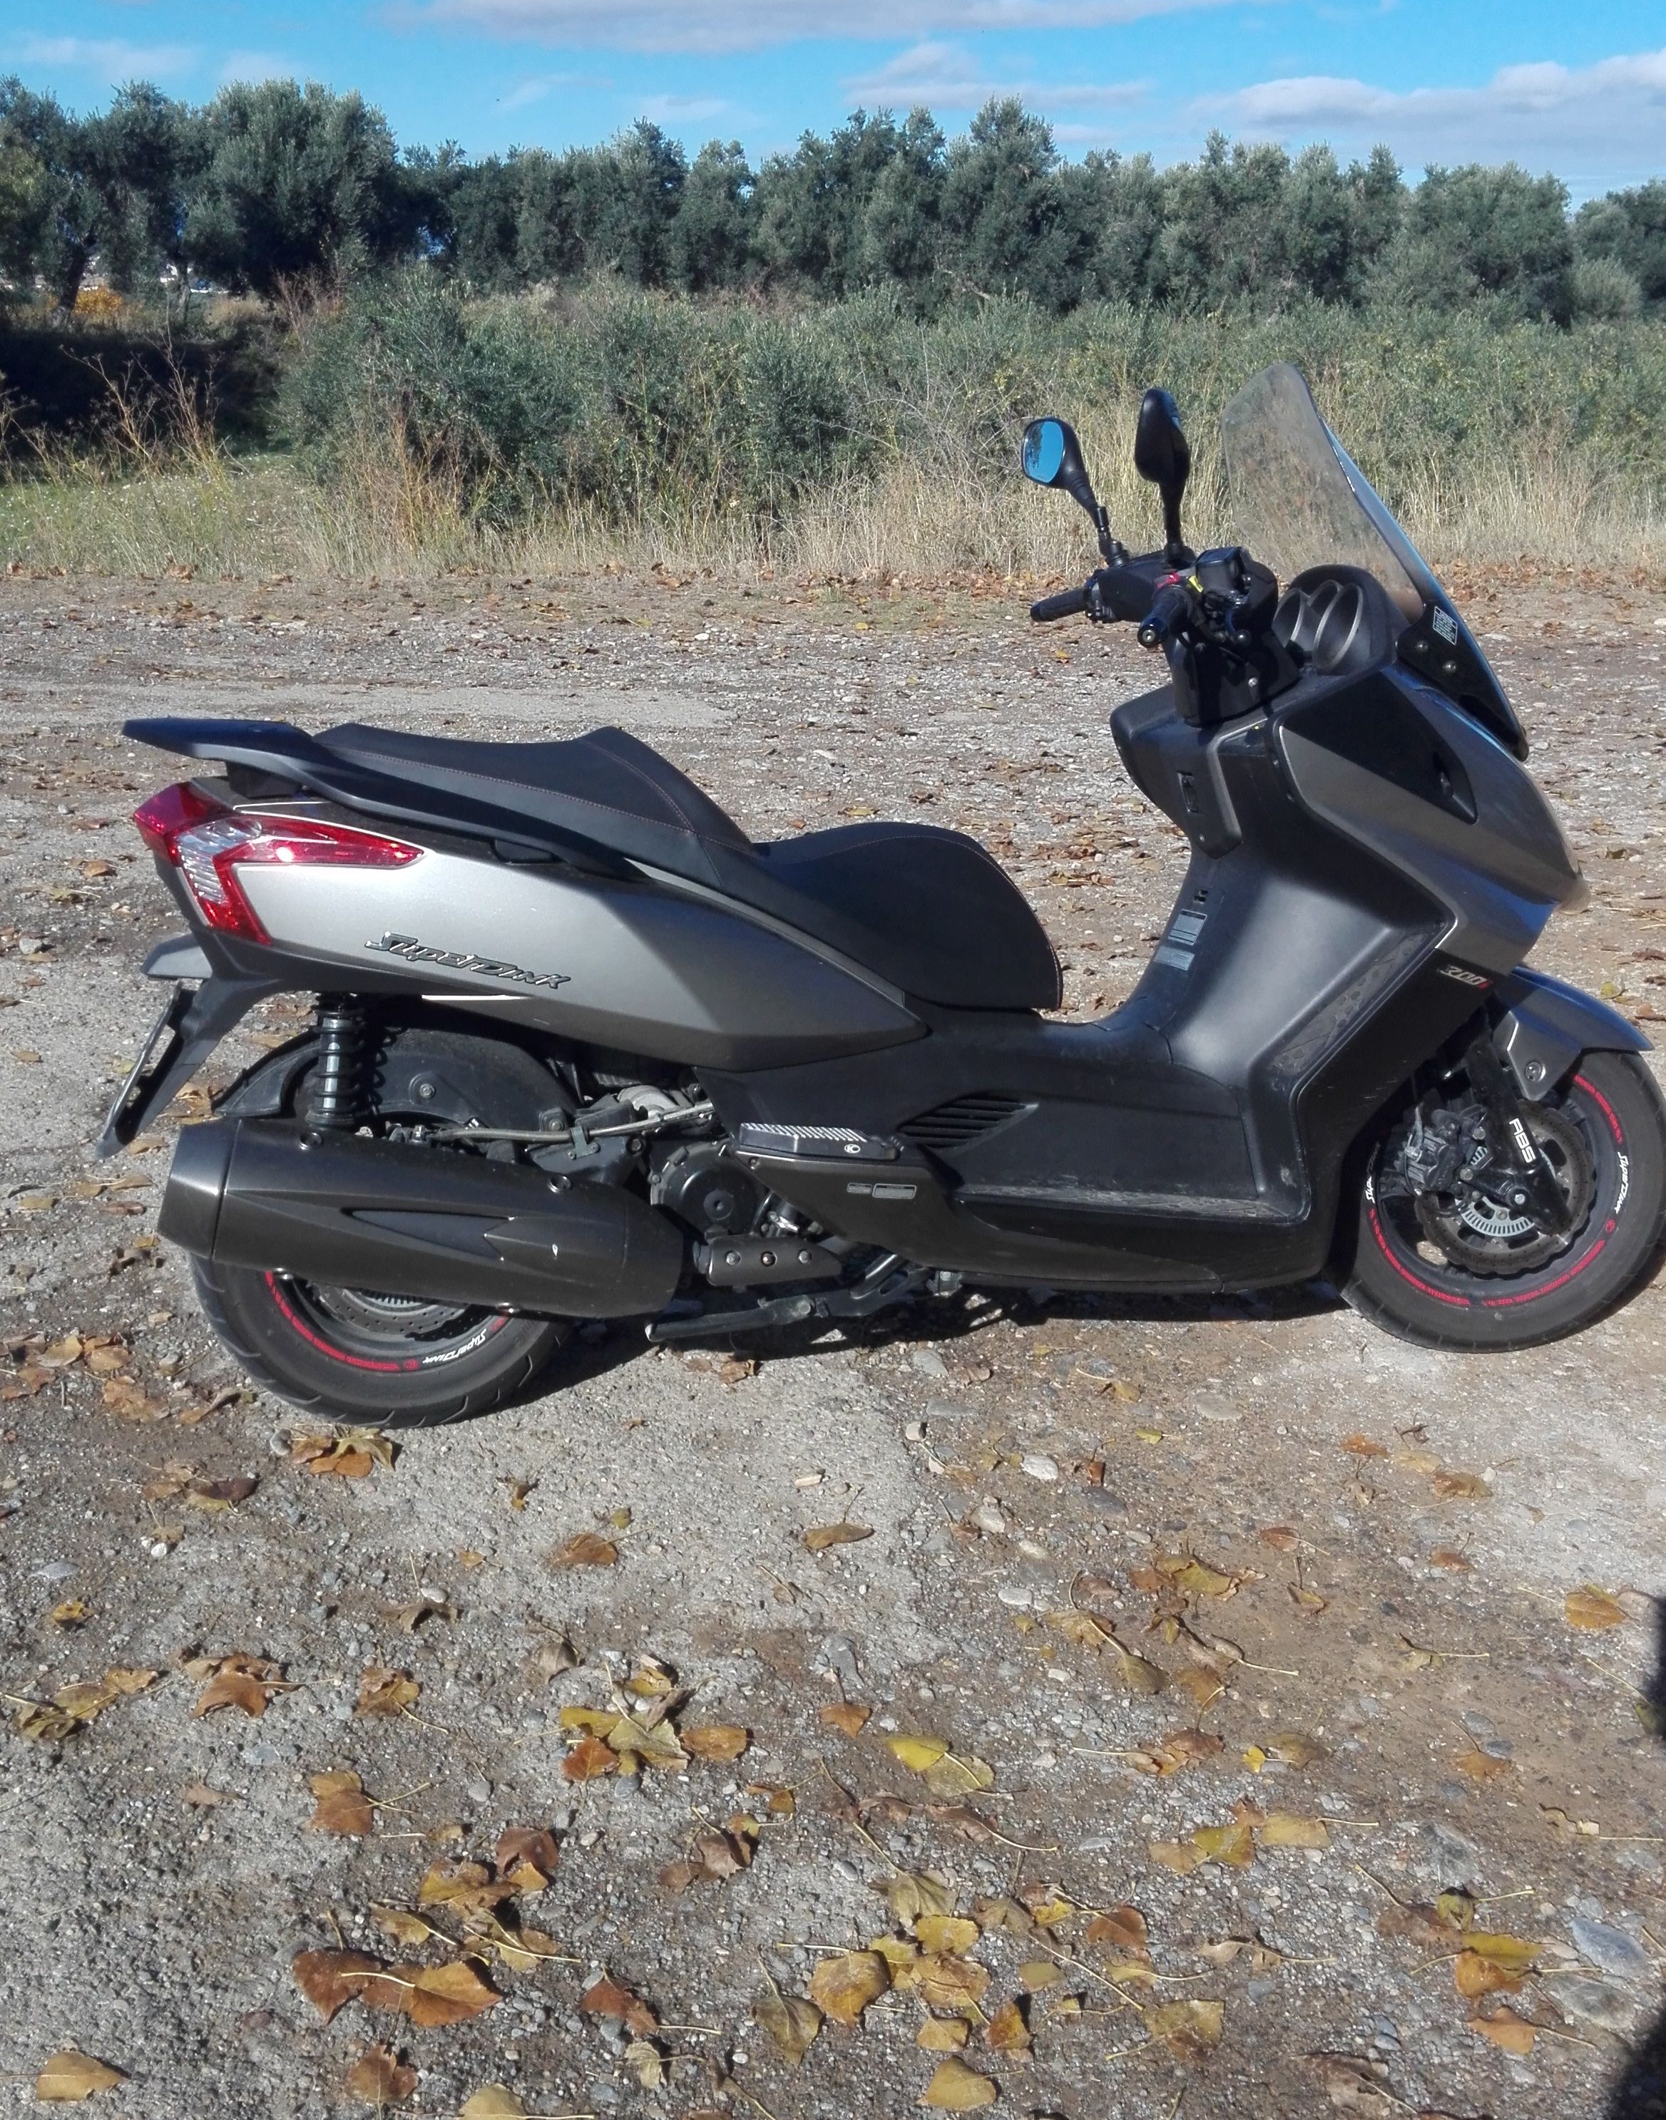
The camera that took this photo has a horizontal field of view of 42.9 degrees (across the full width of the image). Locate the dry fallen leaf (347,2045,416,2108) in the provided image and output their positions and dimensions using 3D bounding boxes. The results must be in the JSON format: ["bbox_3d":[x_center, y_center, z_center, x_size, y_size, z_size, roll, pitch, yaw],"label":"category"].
[{"bbox_3d":[-0.383,0.867,1.807,0.058,0.015,0.049,10,22,25],"label":"dry fallen leaf"}]

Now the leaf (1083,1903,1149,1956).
[{"bbox_3d":[0.265,0.808,1.977,0.057,0.014,0.051,4,20,9],"label":"leaf"}]

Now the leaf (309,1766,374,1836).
[{"bbox_3d":[-0.490,0.742,2.115,0.058,0.015,0.089,-4,21,-11],"label":"leaf"}]

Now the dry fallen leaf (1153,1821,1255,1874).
[{"bbox_3d":[0.361,0.764,2.056,0.099,0.015,0.046,-4,21,-10],"label":"dry fallen leaf"}]

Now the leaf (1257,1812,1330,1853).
[{"bbox_3d":[0.451,0.757,2.080,0.065,0.012,0.036,0,20,0],"label":"leaf"}]

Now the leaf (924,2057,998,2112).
[{"bbox_3d":[0.112,0.873,1.797,0.053,0.013,0.051,9,22,24],"label":"leaf"}]

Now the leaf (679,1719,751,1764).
[{"bbox_3d":[-0.124,0.717,2.227,0.074,0.013,0.044,2,20,5],"label":"leaf"}]

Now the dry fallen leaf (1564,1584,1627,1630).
[{"bbox_3d":[0.889,0.641,2.474,0.075,0.015,0.064,-15,24,-36],"label":"dry fallen leaf"}]

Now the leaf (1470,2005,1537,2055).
[{"bbox_3d":[0.589,0.843,1.845,0.033,0.015,0.044,-16,26,-37],"label":"leaf"}]

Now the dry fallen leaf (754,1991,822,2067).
[{"bbox_3d":[-0.030,0.840,1.847,0.043,0.018,0.068,-10,23,-25],"label":"dry fallen leaf"}]

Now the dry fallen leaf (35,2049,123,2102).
[{"bbox_3d":[-0.642,0.867,1.809,0.075,0.013,0.044,0,20,0],"label":"dry fallen leaf"}]

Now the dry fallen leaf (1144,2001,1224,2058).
[{"bbox_3d":[0.313,0.851,1.865,0.075,0.010,0.057,0,20,-1],"label":"dry fallen leaf"}]

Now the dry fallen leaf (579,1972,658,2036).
[{"bbox_3d":[-0.191,0.859,1.923,0.075,0.020,0.034,13,24,32],"label":"dry fallen leaf"}]

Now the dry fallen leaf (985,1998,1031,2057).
[{"bbox_3d":[0.149,0.840,1.841,0.032,0.022,0.034,-6,21,-16],"label":"dry fallen leaf"}]

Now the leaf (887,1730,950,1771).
[{"bbox_3d":[0.092,0.725,2.238,0.051,0.015,0.062,-14,24,-33],"label":"leaf"}]

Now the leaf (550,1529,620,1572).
[{"bbox_3d":[-0.305,0.604,2.611,0.083,0.020,0.058,-1,20,-3],"label":"leaf"}]

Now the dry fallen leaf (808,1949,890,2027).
[{"bbox_3d":[0.017,0.839,1.919,0.069,0.013,0.084,-5,20,-14],"label":"dry fallen leaf"}]

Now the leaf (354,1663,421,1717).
[{"bbox_3d":[-0.475,0.677,2.281,0.060,0.022,0.068,-2,21,-6],"label":"leaf"}]

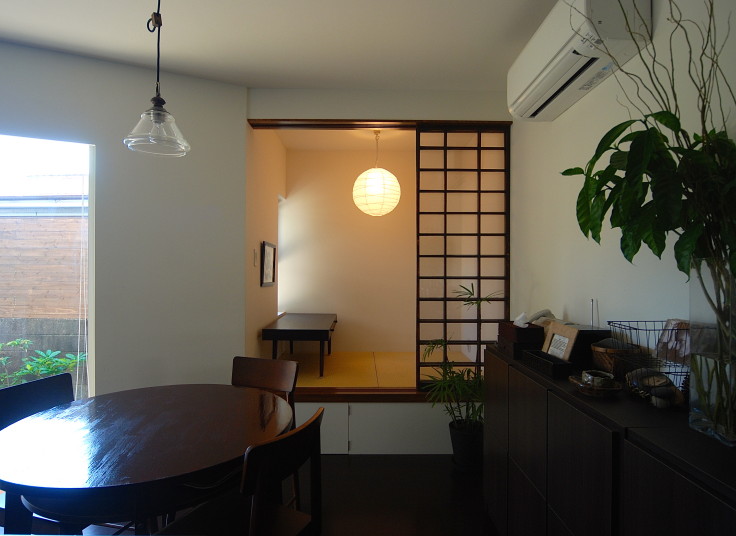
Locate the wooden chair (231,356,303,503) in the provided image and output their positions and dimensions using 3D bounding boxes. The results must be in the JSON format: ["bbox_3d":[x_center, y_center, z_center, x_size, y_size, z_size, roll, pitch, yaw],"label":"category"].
[{"bbox_3d":[-0.679,0.914,2.090,0.420,0.780,0.470,1,0,23],"label":"wooden chair"}]

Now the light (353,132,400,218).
[{"bbox_3d":[0.074,-0.822,3.485,0.415,0.748,0.415,0,0,0],"label":"light"}]

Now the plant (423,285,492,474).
[{"bbox_3d":[0.592,0.712,2.594,0.480,1.197,0.450,0,0,0],"label":"plant"}]

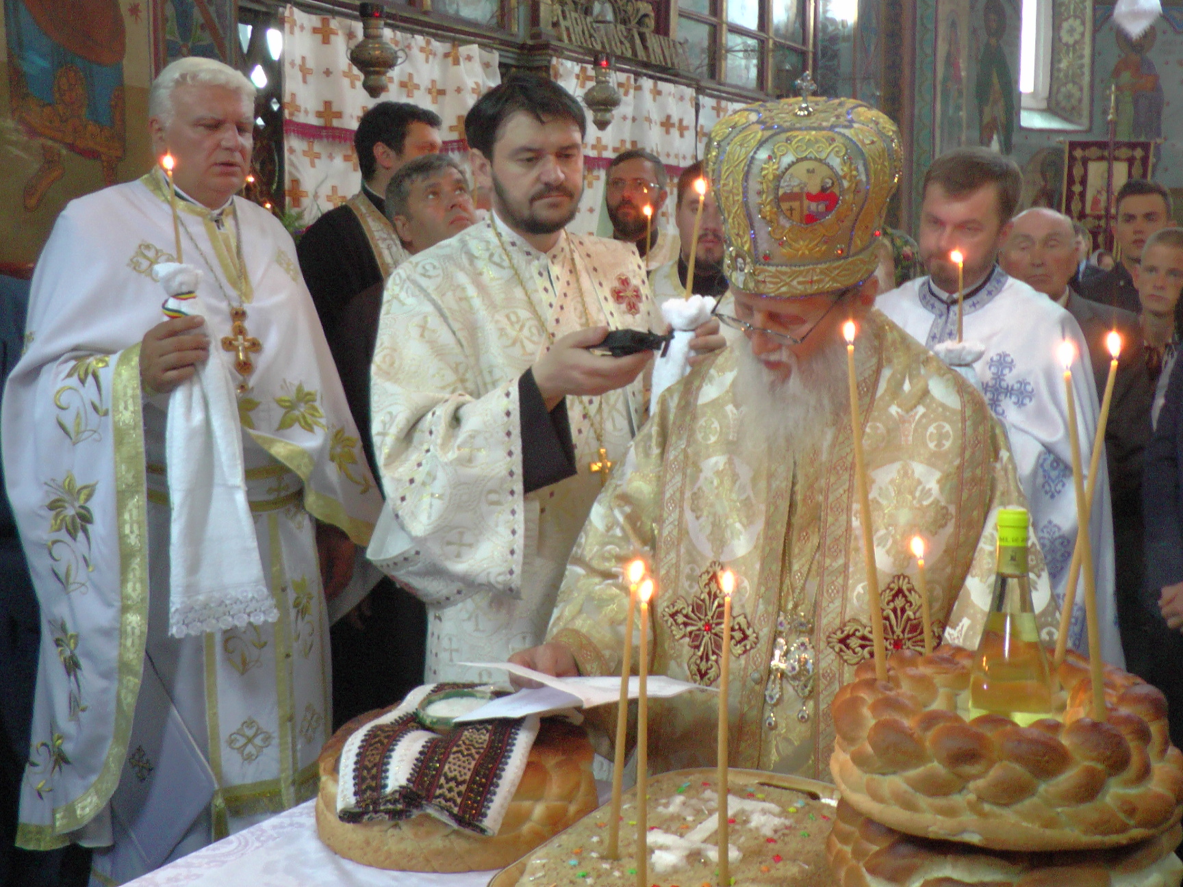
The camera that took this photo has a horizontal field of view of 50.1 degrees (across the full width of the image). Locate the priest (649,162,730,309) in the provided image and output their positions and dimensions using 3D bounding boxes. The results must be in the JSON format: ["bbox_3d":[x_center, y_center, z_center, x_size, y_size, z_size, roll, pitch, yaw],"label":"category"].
[{"bbox_3d":[0.278,0.154,3.334,0.560,1.766,0.380,1,6,-2],"label":"priest"}]

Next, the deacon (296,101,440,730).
[{"bbox_3d":[-0.521,0.137,2.982,0.380,1.847,0.550,3,6,15],"label":"deacon"}]

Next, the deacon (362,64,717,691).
[{"bbox_3d":[-0.098,0.284,2.101,0.600,1.752,0.520,-2,7,-28],"label":"deacon"}]

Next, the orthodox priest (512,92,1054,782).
[{"bbox_3d":[0.276,0.347,1.866,0.720,1.689,0.550,2,6,12],"label":"orthodox priest"}]

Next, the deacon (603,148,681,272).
[{"bbox_3d":[0.128,0.088,3.629,0.560,1.831,0.380,3,6,20],"label":"deacon"}]

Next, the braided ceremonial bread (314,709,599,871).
[{"bbox_3d":[-0.171,0.419,1.628,0.356,0.105,0.356,1,6,0],"label":"braided ceremonial bread"}]

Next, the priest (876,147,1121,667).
[{"bbox_3d":[0.748,0.291,2.442,0.600,1.694,0.460,5,7,35],"label":"priest"}]

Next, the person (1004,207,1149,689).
[{"bbox_3d":[1.245,0.219,3.339,0.520,1.667,0.320,5,7,32],"label":"person"}]

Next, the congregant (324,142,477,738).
[{"bbox_3d":[-0.403,0.234,2.760,0.340,1.705,0.520,6,8,42],"label":"congregant"}]

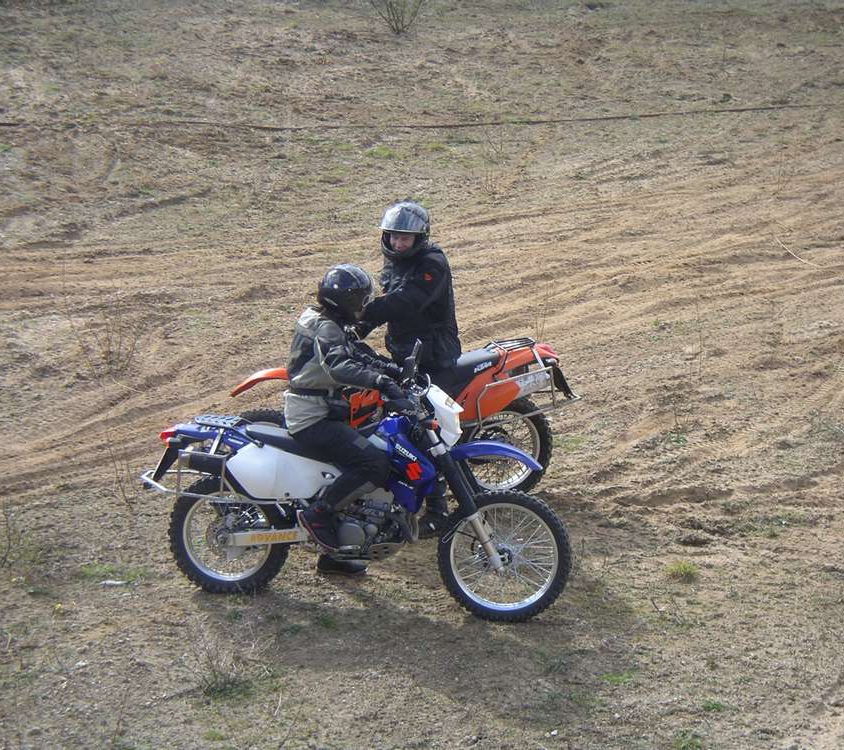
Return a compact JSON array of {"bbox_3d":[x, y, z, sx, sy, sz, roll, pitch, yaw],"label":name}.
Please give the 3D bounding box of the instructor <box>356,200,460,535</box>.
[{"bbox_3d":[-0.058,-0.081,17.148,0.660,1.817,0.780,-7,17,-26],"label":"instructor"}]

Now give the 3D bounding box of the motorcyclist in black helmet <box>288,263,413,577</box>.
[{"bbox_3d":[-0.332,0.327,15.431,0.680,1.780,0.740,5,16,15],"label":"motorcyclist in black helmet"}]

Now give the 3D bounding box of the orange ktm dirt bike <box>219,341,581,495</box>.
[{"bbox_3d":[-0.174,0.221,17.289,2.265,1.220,0.840,-4,18,-16],"label":"orange ktm dirt bike"}]

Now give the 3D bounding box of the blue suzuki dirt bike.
[{"bbox_3d":[-0.345,0.576,15.471,2.300,1.300,0.840,5,14,15],"label":"blue suzuki dirt bike"}]

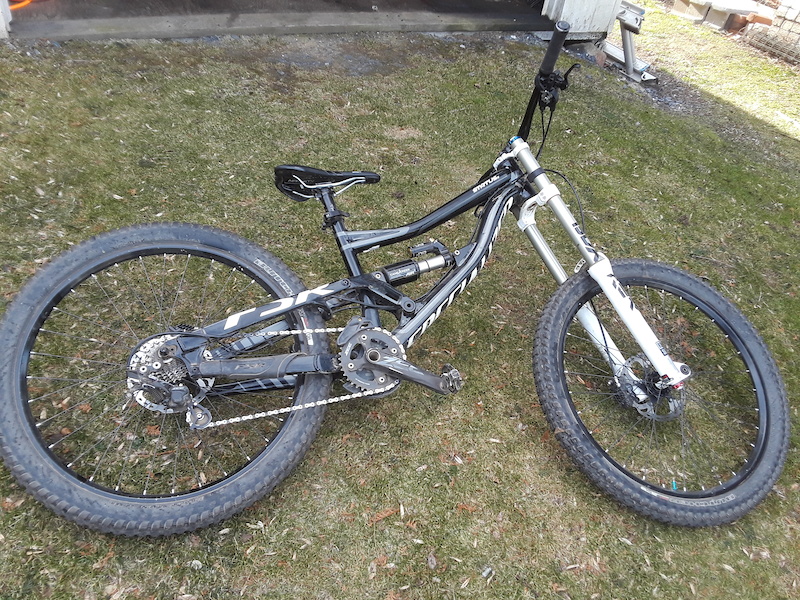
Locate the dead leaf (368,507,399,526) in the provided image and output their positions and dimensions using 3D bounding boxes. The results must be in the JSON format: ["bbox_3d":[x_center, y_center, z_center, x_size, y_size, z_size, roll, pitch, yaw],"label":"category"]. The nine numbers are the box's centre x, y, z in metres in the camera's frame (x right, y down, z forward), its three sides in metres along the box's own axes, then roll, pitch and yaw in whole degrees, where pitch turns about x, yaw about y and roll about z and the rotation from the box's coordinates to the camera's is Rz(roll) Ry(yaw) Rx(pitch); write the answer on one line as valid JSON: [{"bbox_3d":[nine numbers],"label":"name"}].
[{"bbox_3d":[-0.032,0.450,1.340,0.077,0.012,0.022,-18,50,-31],"label":"dead leaf"}]

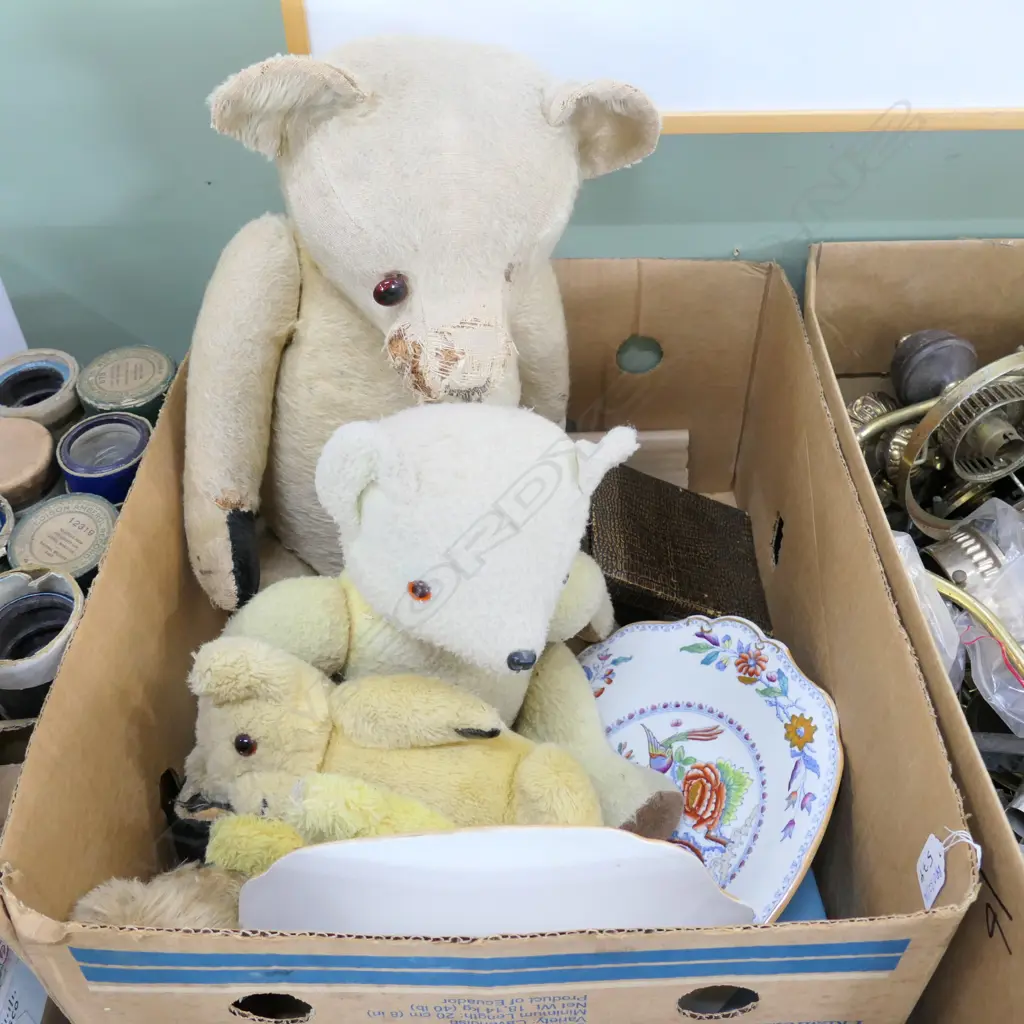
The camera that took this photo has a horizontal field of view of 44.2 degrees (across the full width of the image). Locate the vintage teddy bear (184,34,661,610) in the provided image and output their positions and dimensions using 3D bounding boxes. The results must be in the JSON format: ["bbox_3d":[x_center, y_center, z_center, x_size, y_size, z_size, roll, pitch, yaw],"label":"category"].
[{"bbox_3d":[-0.050,-0.058,0.782,0.285,0.410,0.295,-10,45,-9],"label":"vintage teddy bear"}]

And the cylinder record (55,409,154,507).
[{"bbox_3d":[-0.277,-0.007,0.904,0.066,0.115,0.066,0,46,0],"label":"cylinder record"}]

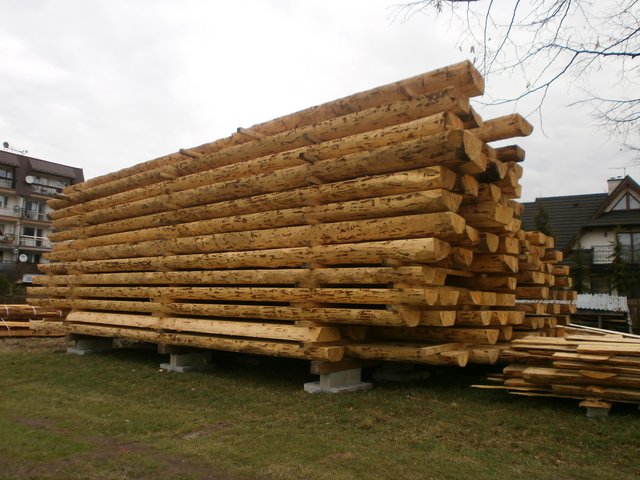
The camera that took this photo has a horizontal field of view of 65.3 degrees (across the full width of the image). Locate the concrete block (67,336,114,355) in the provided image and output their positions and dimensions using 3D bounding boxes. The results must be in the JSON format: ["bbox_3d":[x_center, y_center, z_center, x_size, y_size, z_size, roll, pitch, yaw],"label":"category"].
[{"bbox_3d":[-5.053,2.364,11.063,0.680,0.280,0.680,-4,-8,38],"label":"concrete block"}]

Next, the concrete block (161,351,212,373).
[{"bbox_3d":[-2.365,2.174,8.957,0.640,0.280,0.700,-4,-8,38],"label":"concrete block"}]

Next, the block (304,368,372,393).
[{"bbox_3d":[0.264,2.032,7.261,0.600,0.280,0.750,-4,-8,38],"label":"block"}]

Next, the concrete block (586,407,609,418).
[{"bbox_3d":[3.318,2.022,5.964,0.230,0.140,0.340,-3,-7,30],"label":"concrete block"}]

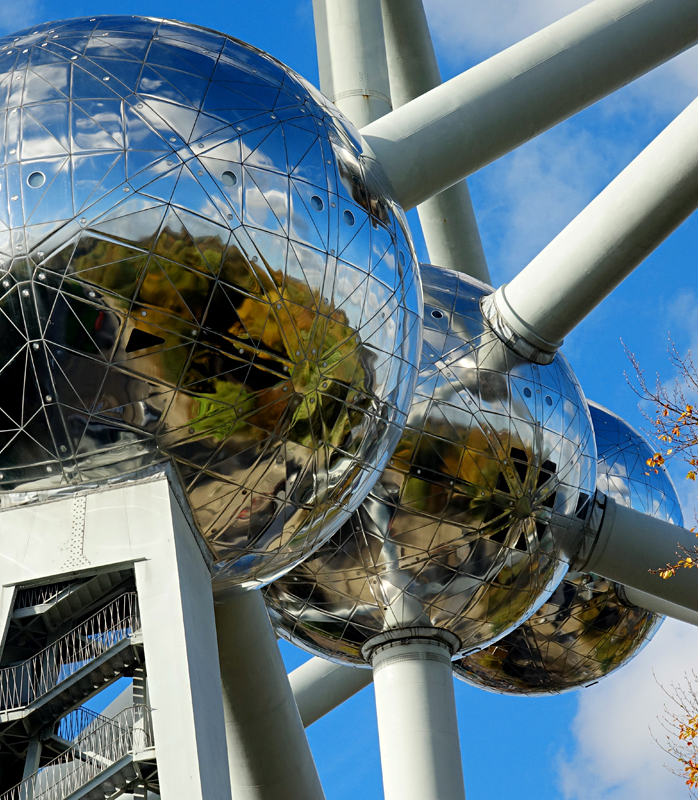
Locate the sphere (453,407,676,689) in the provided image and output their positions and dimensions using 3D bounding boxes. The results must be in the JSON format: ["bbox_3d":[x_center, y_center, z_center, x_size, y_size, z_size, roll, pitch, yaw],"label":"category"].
[{"bbox_3d":[10.720,8.270,158.600,18.000,18.000,18.000,-7,-29,3],"label":"sphere"}]

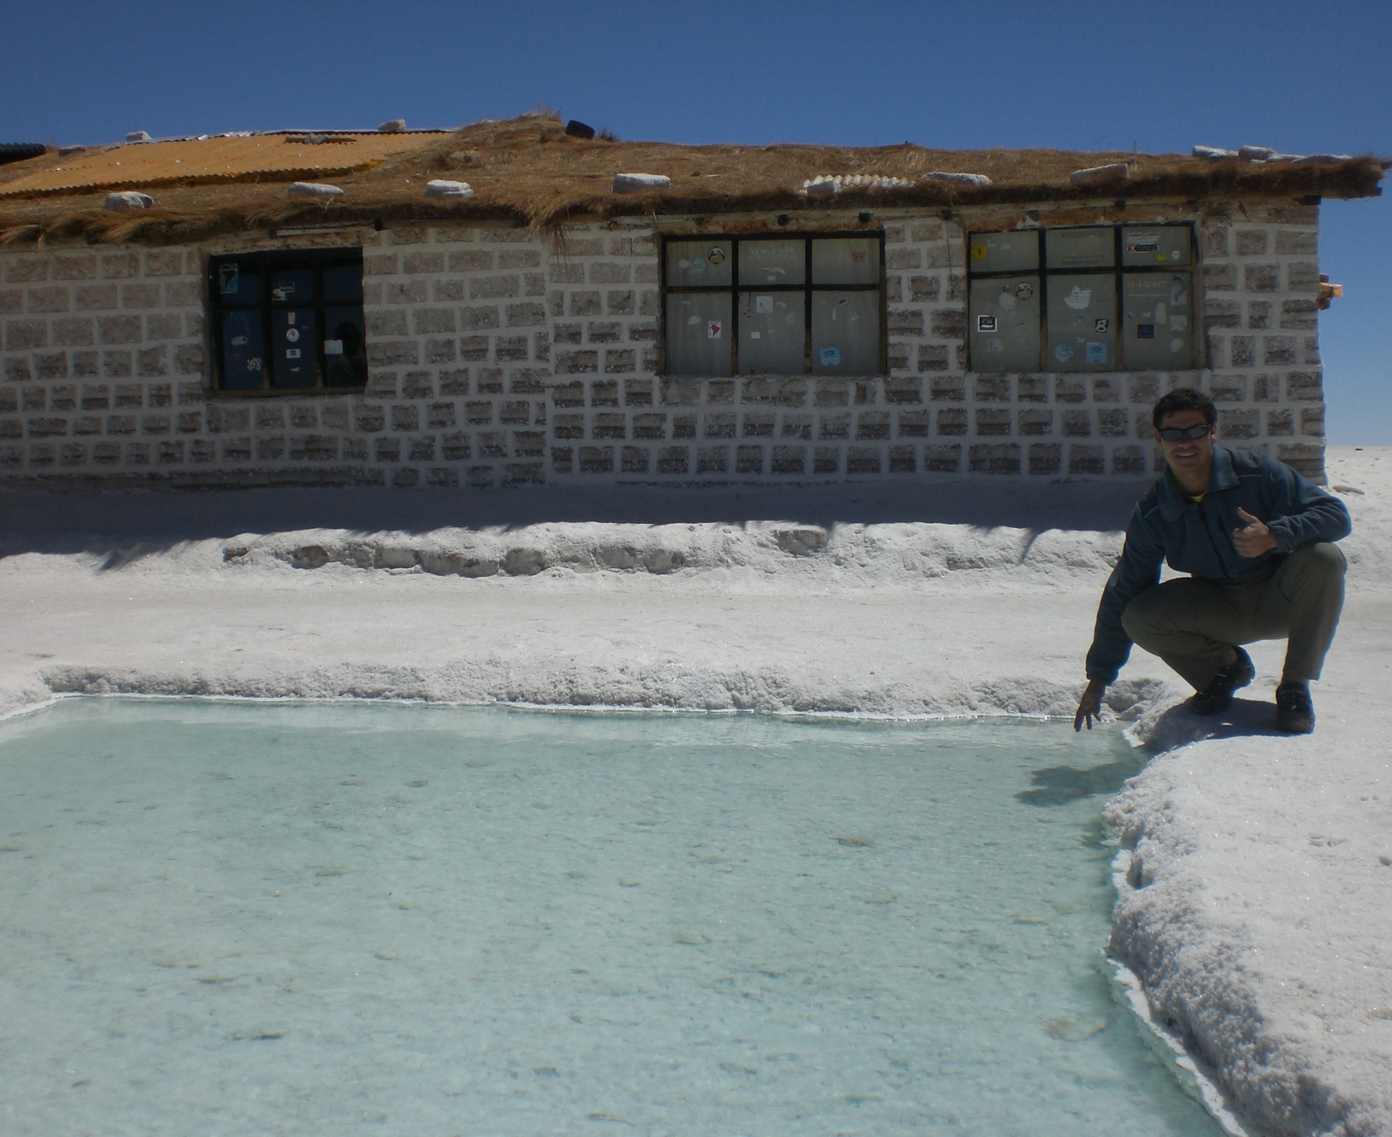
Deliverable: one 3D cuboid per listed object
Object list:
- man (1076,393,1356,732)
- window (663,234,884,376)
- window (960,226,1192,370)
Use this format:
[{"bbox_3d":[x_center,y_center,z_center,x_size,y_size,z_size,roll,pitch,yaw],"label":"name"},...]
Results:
[{"bbox_3d":[1.494,-0.030,4.800,0.770,0.970,0.690,2,4,20],"label":"man"},{"bbox_3d":[0.608,-2.073,13.200,1.780,1.120,0.100,1,4,13],"label":"window"},{"bbox_3d":[2.933,-2.057,12.750,1.740,1.120,0.100,1,4,13],"label":"window"}]

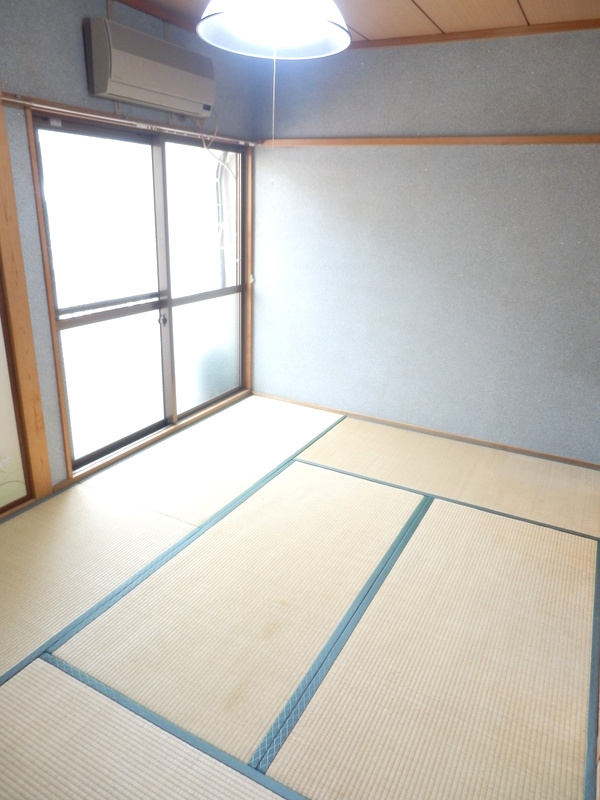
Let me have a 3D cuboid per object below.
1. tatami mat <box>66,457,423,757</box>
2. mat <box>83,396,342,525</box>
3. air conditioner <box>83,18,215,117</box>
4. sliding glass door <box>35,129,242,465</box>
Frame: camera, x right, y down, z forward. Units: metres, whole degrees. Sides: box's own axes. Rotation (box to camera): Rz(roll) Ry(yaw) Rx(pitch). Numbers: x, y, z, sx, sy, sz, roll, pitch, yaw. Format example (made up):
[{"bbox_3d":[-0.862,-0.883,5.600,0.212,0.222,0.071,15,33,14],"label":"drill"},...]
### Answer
[{"bbox_3d":[-0.090,0.719,2.466,0.859,0.050,1.743,12,22,26],"label":"tatami mat"},{"bbox_3d":[-0.437,0.311,3.553,0.853,0.050,1.703,12,22,26],"label":"mat"},{"bbox_3d":[-0.746,-1.700,2.903,0.184,0.306,0.780,12,22,26],"label":"air conditioner"},{"bbox_3d":[-0.828,-0.661,3.463,0.075,1.749,1.653,12,22,26],"label":"sliding glass door"}]

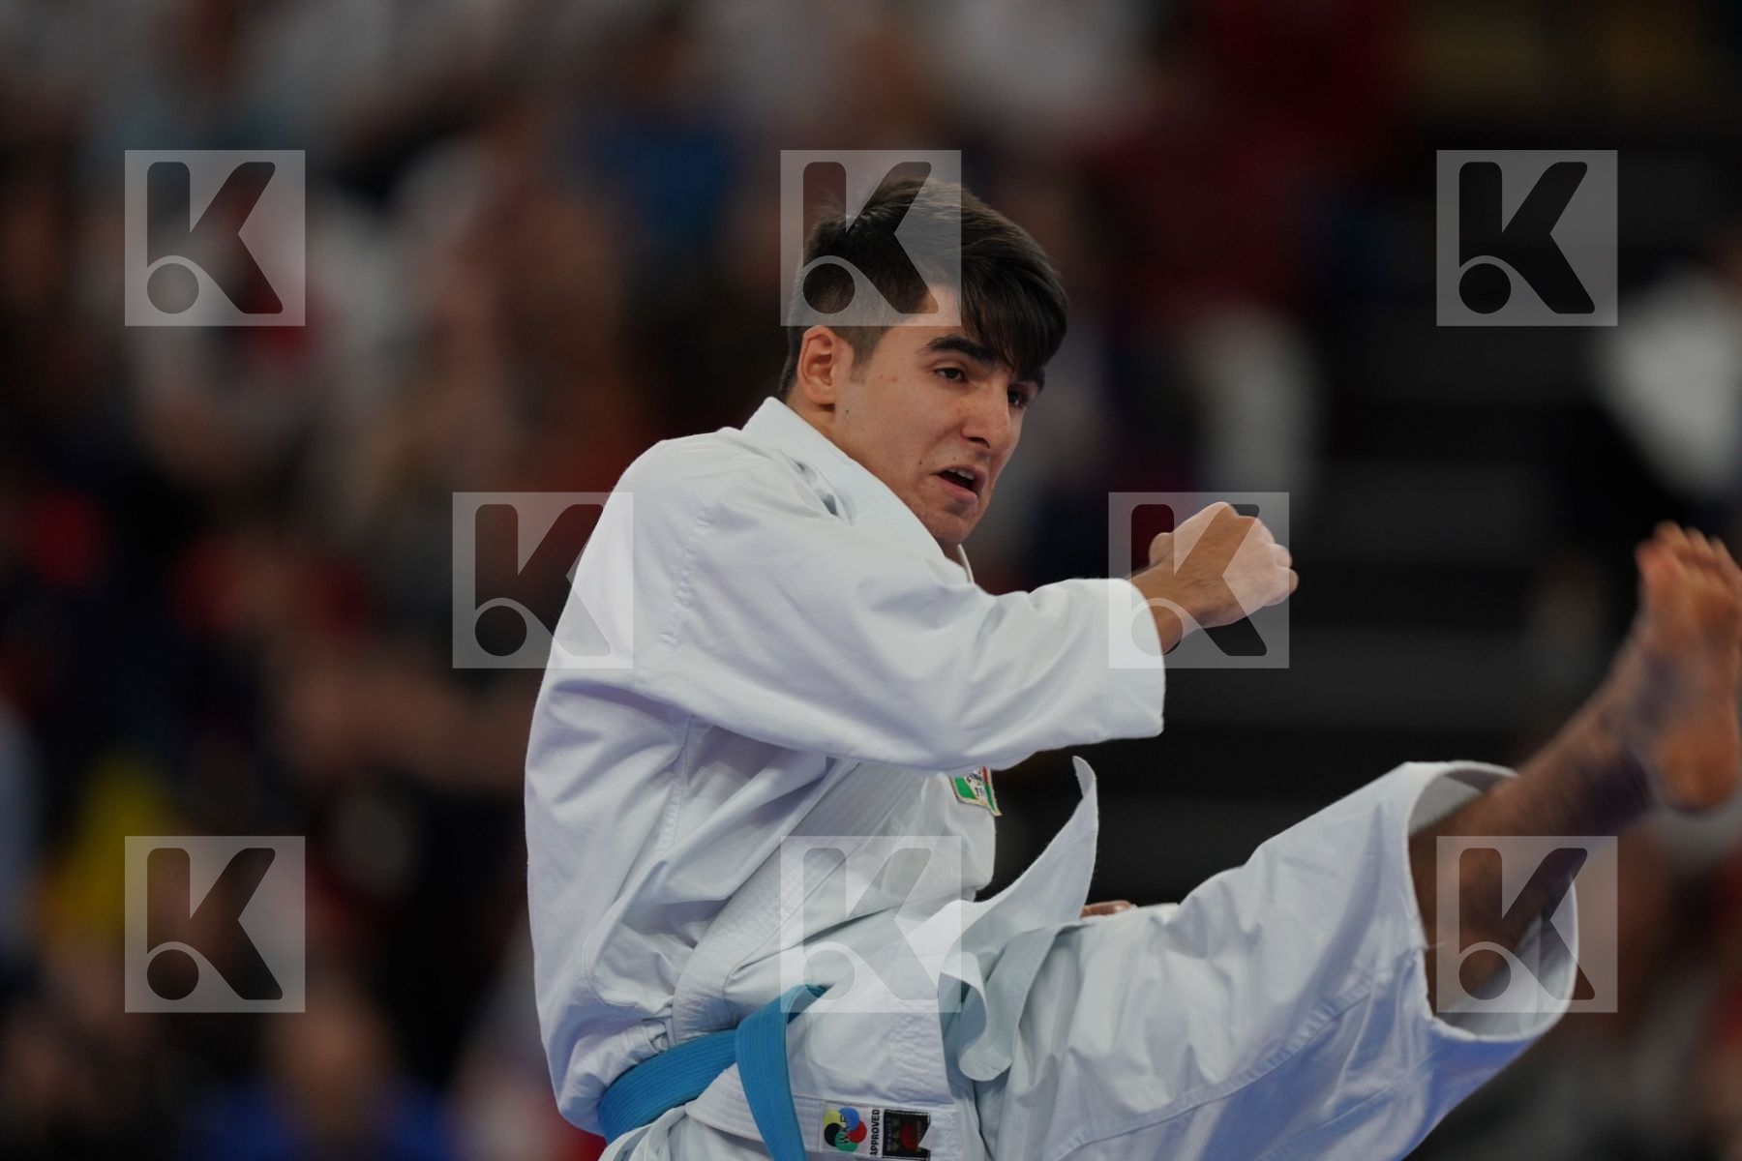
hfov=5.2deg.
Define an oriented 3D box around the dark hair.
[{"bbox_3d":[0.039,-0.197,14.100,0.175,0.187,0.215,18,0,-42],"label":"dark hair"}]

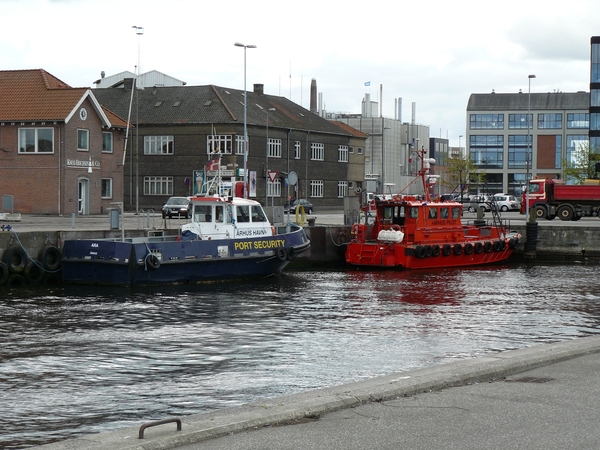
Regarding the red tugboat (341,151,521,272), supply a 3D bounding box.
[{"bbox_3d":[8.460,-1.007,72.994,12.500,6.200,4.500,-1,2,-45],"label":"red tugboat"}]

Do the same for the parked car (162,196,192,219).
[{"bbox_3d":[-8.295,-1.207,90.598,1.700,1.420,4.250,1,1,3],"label":"parked car"}]

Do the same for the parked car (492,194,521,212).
[{"bbox_3d":[20.504,-2.160,136.482,4.200,1.600,1.770,2,2,38],"label":"parked car"}]

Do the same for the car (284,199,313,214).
[{"bbox_3d":[0.000,-1.767,116.490,1.700,1.420,4.200,1,1,27],"label":"car"}]

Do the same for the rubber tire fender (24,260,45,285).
[{"bbox_3d":[-10.969,1.956,55.200,0.280,1.000,1.000,2,2,38],"label":"rubber tire fender"}]

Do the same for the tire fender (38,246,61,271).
[{"bbox_3d":[-10.490,1.397,56.000,0.280,1.020,1.020,2,2,38],"label":"tire fender"}]

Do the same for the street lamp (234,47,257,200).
[{"bbox_3d":[-3.018,-5.064,73.904,1.400,10.000,0.350,0,2,-32],"label":"street lamp"}]

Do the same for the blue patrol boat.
[{"bbox_3d":[-3.877,-0.272,59.110,4.500,5.200,13.200,2,2,41],"label":"blue patrol boat"}]

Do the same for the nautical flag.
[{"bbox_3d":[-3.881,-2.679,59.400,0.620,0.550,0.120,0,1,-6],"label":"nautical flag"}]

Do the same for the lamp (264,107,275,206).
[{"bbox_3d":[-2.284,-4.750,100.918,0.900,8.150,0.300,1,1,26],"label":"lamp"}]

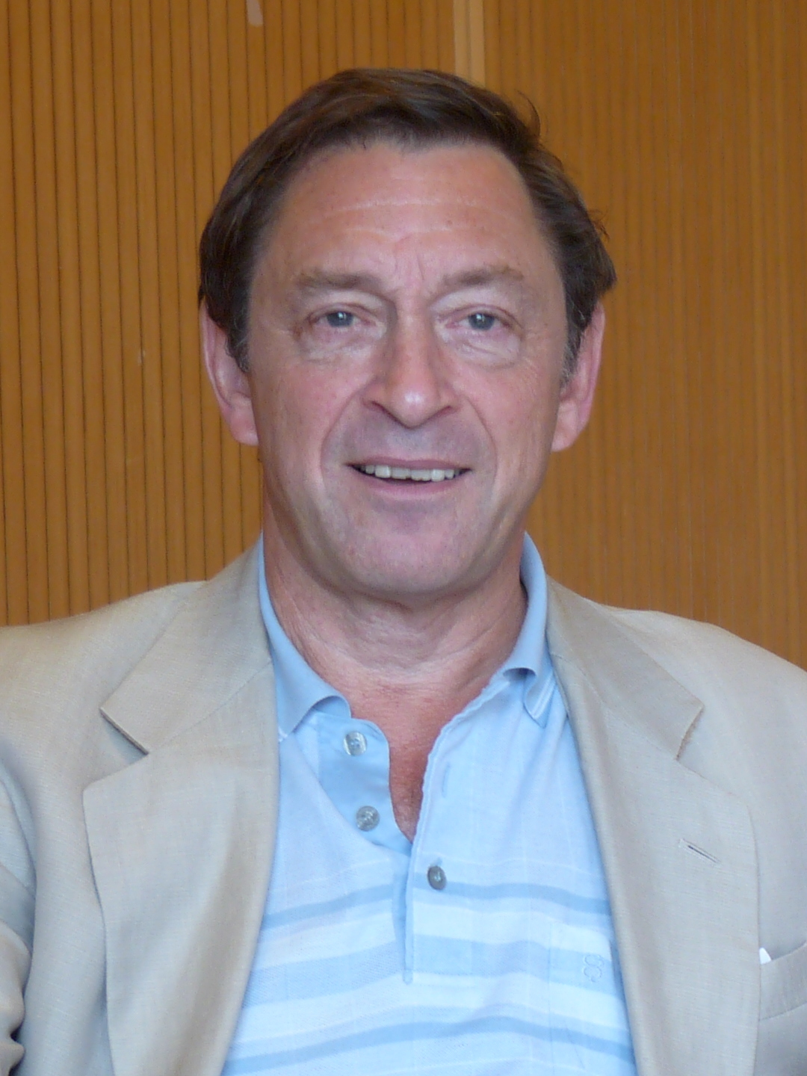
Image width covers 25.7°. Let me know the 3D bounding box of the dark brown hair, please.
[{"bbox_3d":[0.002,-0.144,0.895,0.206,0.182,0.200,-1,1,-1],"label":"dark brown hair"}]

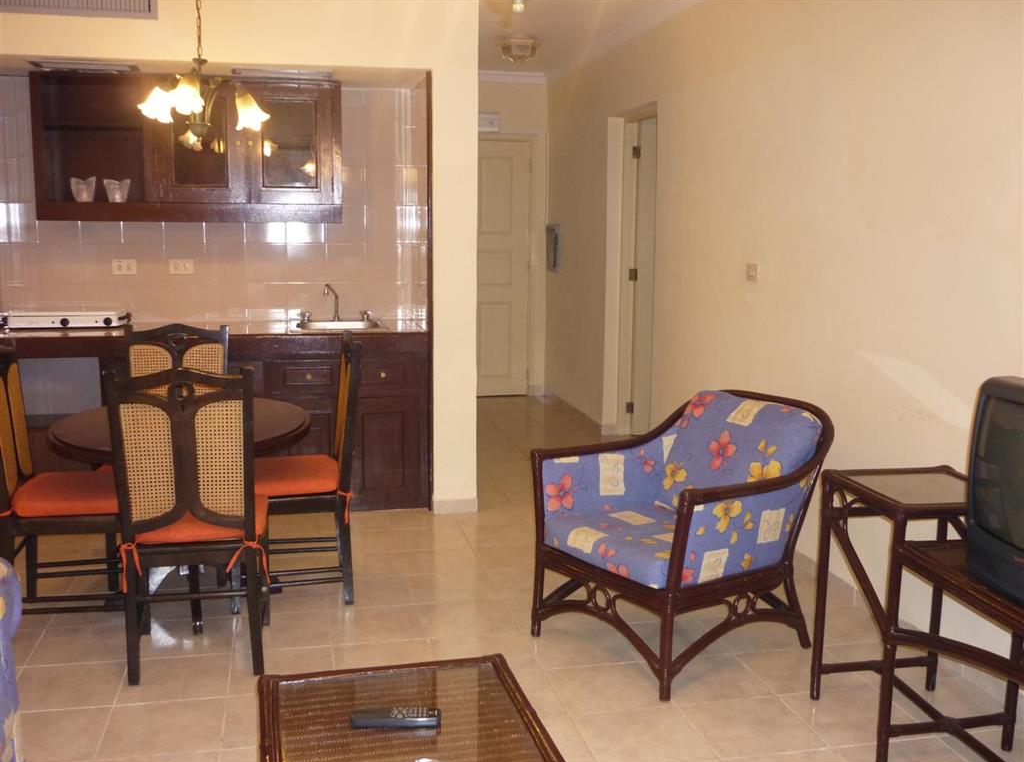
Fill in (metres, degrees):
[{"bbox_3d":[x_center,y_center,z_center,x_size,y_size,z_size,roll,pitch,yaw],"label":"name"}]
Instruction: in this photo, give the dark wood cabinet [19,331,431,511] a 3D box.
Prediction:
[{"bbox_3d":[-1.377,0.183,4.887,1.860,0.894,0.570,-2,9,-13],"label":"dark wood cabinet"}]

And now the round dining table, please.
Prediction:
[{"bbox_3d":[-1.184,0.483,3.592,0.910,0.700,0.910,-2,9,-13],"label":"round dining table"}]

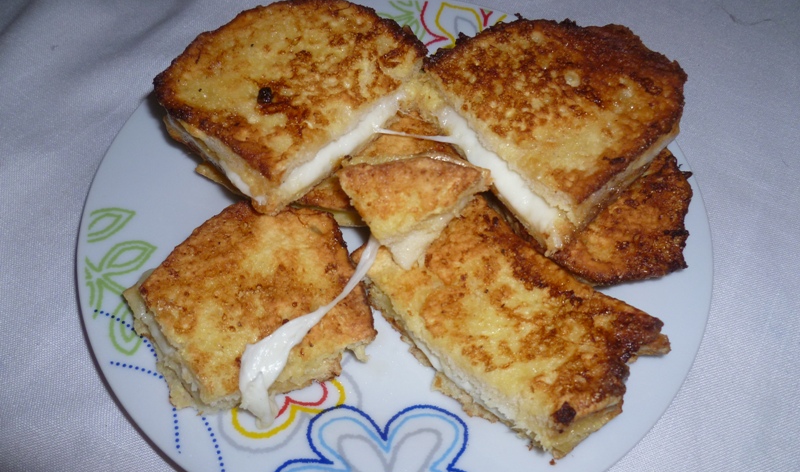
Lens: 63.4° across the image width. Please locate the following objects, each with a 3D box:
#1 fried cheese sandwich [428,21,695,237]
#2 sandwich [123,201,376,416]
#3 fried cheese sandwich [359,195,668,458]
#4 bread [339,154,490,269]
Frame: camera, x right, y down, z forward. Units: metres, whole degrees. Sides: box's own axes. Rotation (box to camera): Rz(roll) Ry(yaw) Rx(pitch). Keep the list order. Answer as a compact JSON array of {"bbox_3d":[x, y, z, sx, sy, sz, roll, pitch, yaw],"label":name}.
[{"bbox_3d":[0.060,-0.047,0.249,0.082,0.029,0.081,-35,66,-21],"label":"fried cheese sandwich"},{"bbox_3d":[-0.054,0.025,0.236,0.078,0.024,0.070,-23,62,-14],"label":"sandwich"},{"bbox_3d":[0.039,0.029,0.234,0.102,0.025,0.063,34,64,18],"label":"fried cheese sandwich"},{"bbox_3d":[0.006,-0.009,0.224,0.050,0.021,0.035,-6,71,-5],"label":"bread"}]

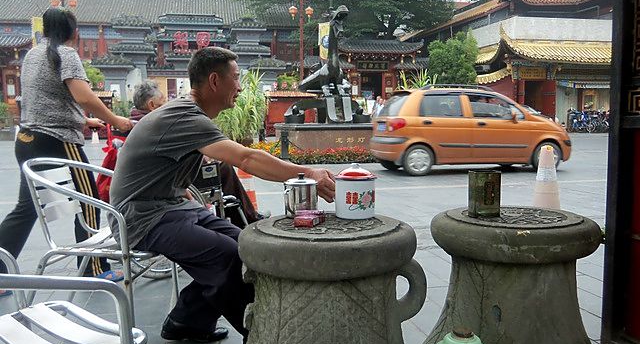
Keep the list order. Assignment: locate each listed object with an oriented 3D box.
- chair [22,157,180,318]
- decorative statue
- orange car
[{"bbox_3d":[-0.940,0.329,2.240,0.600,0.750,0.550,0,5,8],"label":"chair"},{"bbox_3d":[0.102,-2.729,13.305,1.950,2.900,1.300,-2,5,-10],"label":"decorative statue"},{"bbox_3d":[2.805,-0.763,9.536,3.500,1.500,1.500,-1,5,-8],"label":"orange car"}]

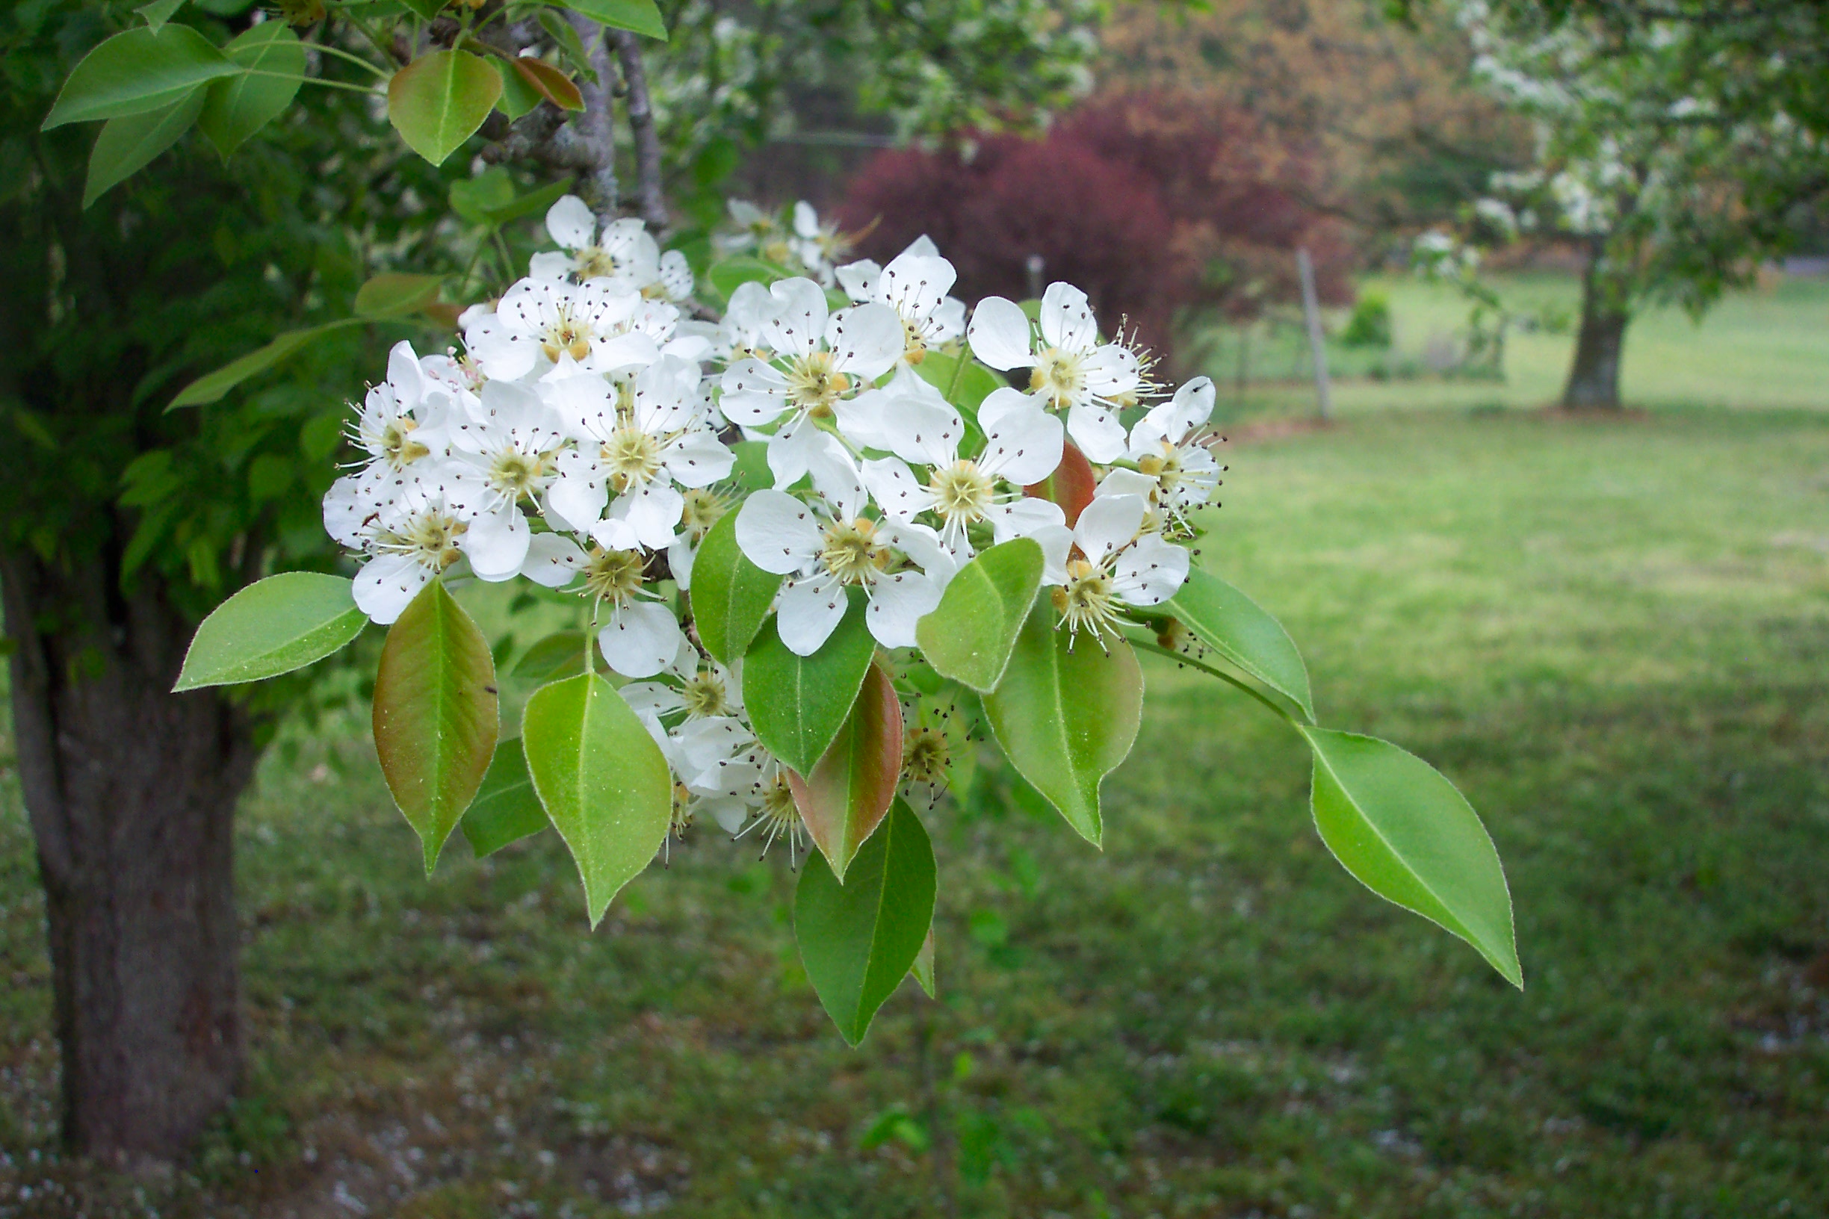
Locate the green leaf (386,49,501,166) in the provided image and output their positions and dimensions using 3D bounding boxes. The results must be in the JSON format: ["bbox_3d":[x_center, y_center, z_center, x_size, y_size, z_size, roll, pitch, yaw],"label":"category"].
[{"bbox_3d":[-0.111,-0.118,0.420,0.027,0.032,0.007,4,-31,2],"label":"green leaf"}]

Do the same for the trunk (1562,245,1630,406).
[{"bbox_3d":[5.181,-2.127,13.500,0.480,1.230,0.460,0,12,0],"label":"trunk"}]

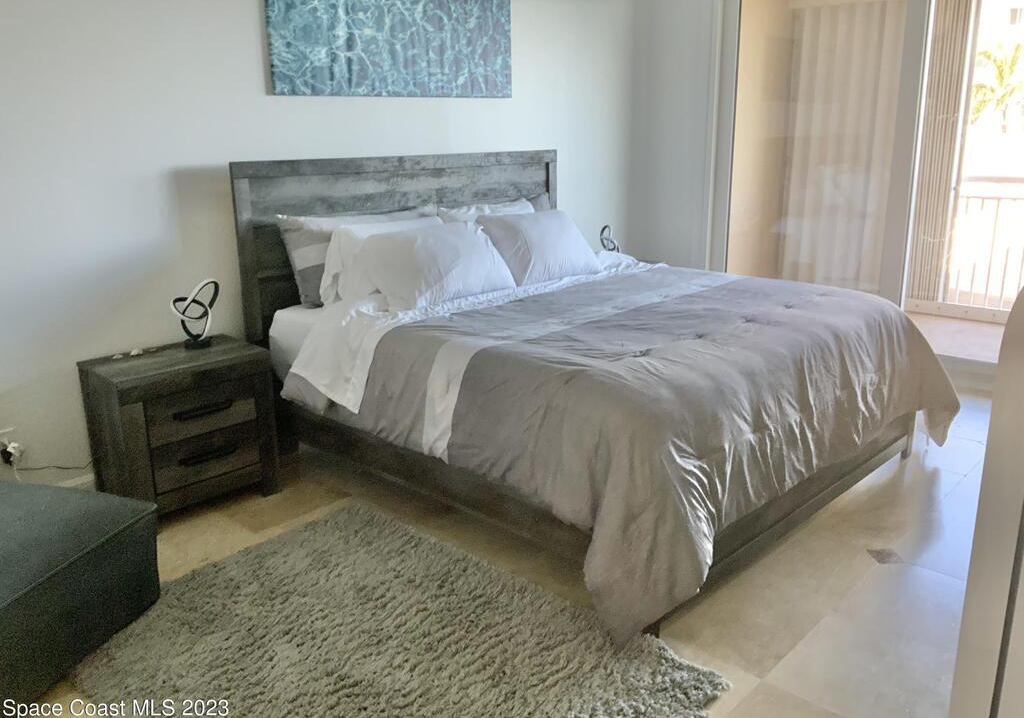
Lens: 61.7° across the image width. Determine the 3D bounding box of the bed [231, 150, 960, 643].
[{"bbox_3d":[0.337,-0.188,3.725,2.240,1.346,2.190,13,20,43],"label":"bed"}]

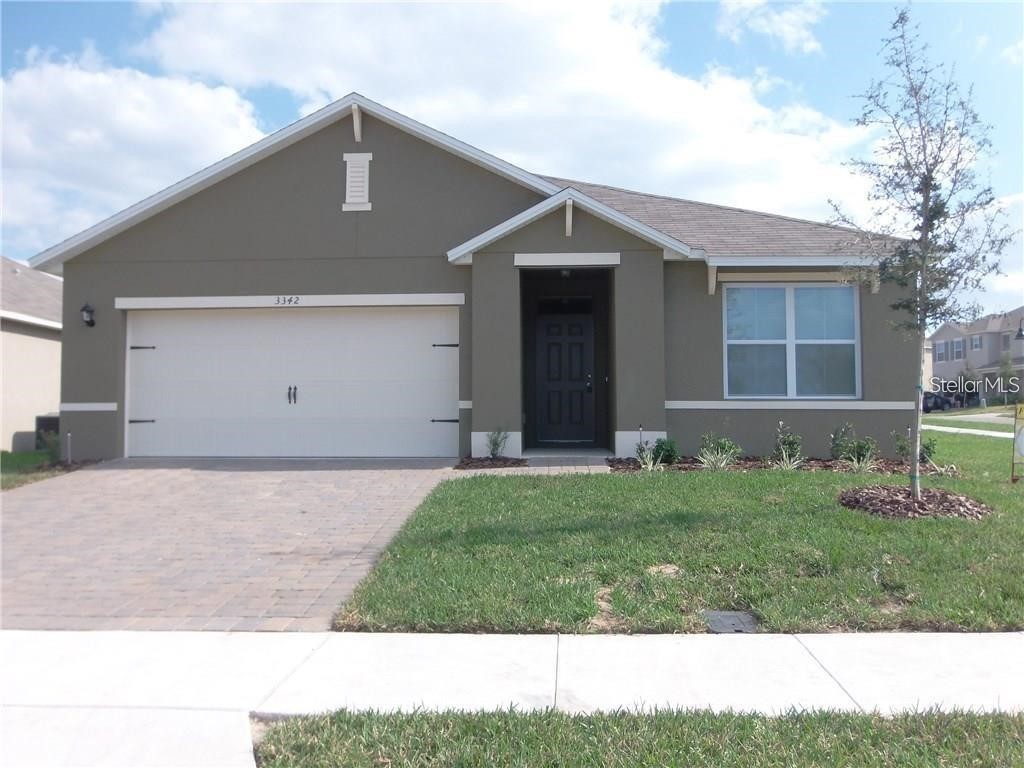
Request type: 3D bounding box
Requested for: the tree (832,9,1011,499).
[{"bbox_3d":[4.419,-1.403,8.300,1.921,5.299,1.850,0,-2,3],"label":"tree"}]

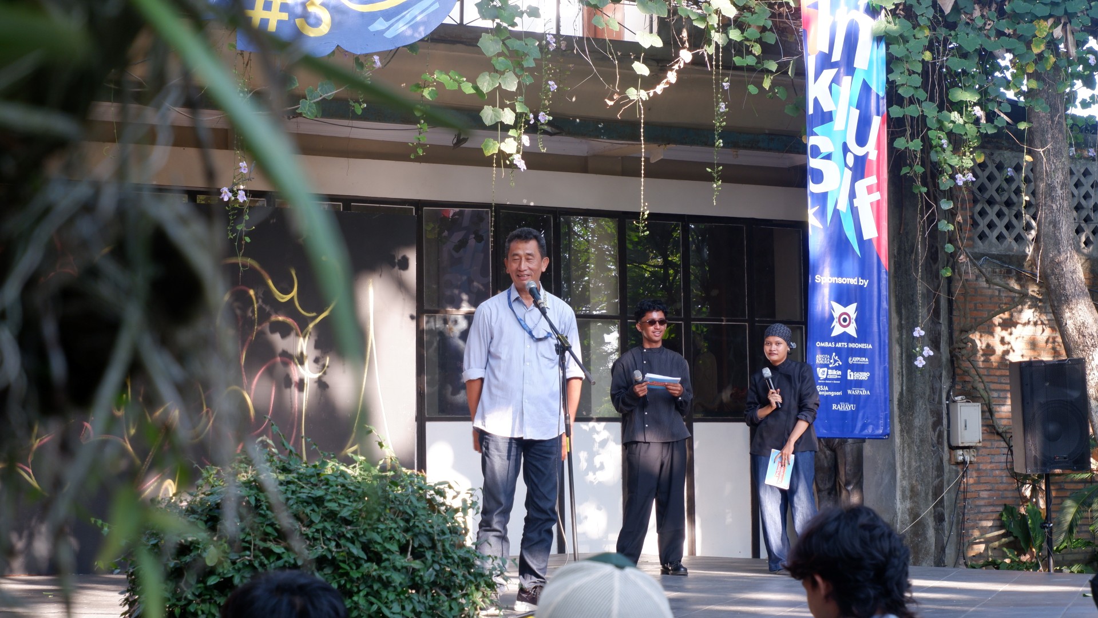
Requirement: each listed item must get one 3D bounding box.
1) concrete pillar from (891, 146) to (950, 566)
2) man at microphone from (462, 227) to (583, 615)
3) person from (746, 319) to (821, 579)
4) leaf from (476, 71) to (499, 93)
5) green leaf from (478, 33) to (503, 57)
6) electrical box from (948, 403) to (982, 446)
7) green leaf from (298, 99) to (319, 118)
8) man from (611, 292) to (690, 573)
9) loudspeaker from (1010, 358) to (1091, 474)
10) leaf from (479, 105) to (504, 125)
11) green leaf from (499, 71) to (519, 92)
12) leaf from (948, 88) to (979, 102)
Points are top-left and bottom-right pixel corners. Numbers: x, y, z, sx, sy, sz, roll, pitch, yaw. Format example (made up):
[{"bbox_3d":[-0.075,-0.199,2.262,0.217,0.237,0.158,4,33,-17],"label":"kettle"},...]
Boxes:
[{"bbox_3d":[2.889,0.350,15.400,0.380,3.350,0.320,2,-6,-31],"label":"concrete pillar"},{"bbox_3d":[-0.130,0.486,9.070,0.550,1.720,0.340,-1,-5,3],"label":"man at microphone"},{"bbox_3d":[1.436,0.856,12.367,0.440,1.540,0.360,-2,-5,14],"label":"person"},{"bbox_3d":[-0.375,-1.387,12.100,0.147,0.136,0.050,-1,-5,0],"label":"leaf"},{"bbox_3d":[-0.395,-1.772,13.300,0.165,0.155,0.060,-1,-5,-3],"label":"green leaf"},{"bbox_3d":[3.404,0.948,16.200,0.260,0.355,0.115,2,-6,-31],"label":"electrical box"},{"bbox_3d":[-1.471,-1.222,12.100,0.126,0.121,0.050,0,-5,-6],"label":"green leaf"},{"bbox_3d":[0.631,0.799,12.300,0.510,1.710,0.380,0,-5,-10],"label":"man"},{"bbox_3d":[3.186,0.680,12.600,0.420,0.700,0.360,-1,-5,-7],"label":"loudspeaker"},{"bbox_3d":[-0.386,-1.300,13.300,0.155,0.140,0.060,-1,-5,-3],"label":"leaf"},{"bbox_3d":[-0.246,-1.392,12.100,0.121,0.126,0.050,-1,-5,0],"label":"green leaf"},{"bbox_3d":[2.595,-1.338,12.400,0.199,0.091,0.110,-1,-5,6],"label":"leaf"}]

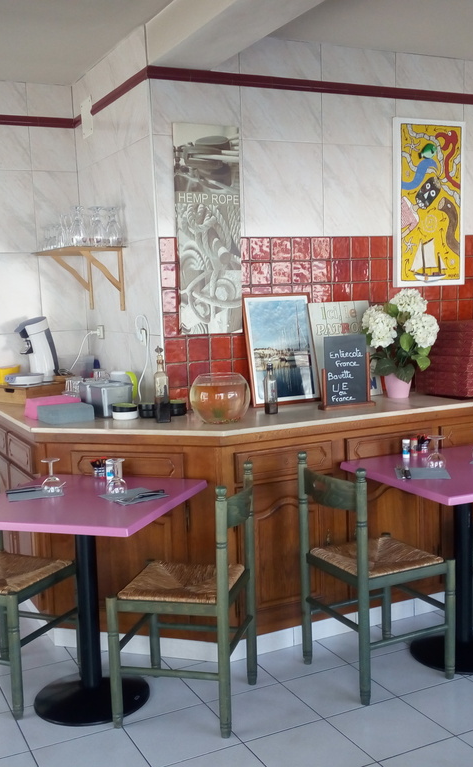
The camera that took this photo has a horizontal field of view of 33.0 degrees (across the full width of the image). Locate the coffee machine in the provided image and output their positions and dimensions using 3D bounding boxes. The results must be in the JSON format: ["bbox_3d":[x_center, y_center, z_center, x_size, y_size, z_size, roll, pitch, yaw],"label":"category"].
[{"bbox_3d":[-1.116,-0.174,4.390,0.217,0.355,0.306,3,8,42],"label":"coffee machine"}]

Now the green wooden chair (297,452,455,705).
[{"bbox_3d":[0.511,0.672,2.975,0.436,0.838,0.412,-5,6,-27],"label":"green wooden chair"}]

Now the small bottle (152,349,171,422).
[{"bbox_3d":[-0.323,-0.002,3.444,0.065,0.318,0.065,-1,6,5],"label":"small bottle"}]

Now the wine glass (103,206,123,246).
[{"bbox_3d":[-0.620,-0.783,3.992,0.084,0.192,0.084,-5,7,-28],"label":"wine glass"}]

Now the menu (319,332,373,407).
[{"bbox_3d":[0.474,-0.050,3.460,0.261,0.309,0.069,-5,6,-25],"label":"menu"}]

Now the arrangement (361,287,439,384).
[{"bbox_3d":[0.796,-0.209,3.913,0.380,0.510,0.355,-2,6,0],"label":"arrangement"}]

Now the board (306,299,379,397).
[{"bbox_3d":[0.546,-0.165,4.004,0.372,0.485,0.020,-5,-6,-28],"label":"board"}]

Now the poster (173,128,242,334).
[{"bbox_3d":[-0.113,-0.682,3.551,0.309,0.921,0.020,-4,6,-23],"label":"poster"}]

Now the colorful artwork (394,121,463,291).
[{"bbox_3d":[0.969,-0.898,3.992,0.416,0.819,0.029,-4,6,-23],"label":"colorful artwork"}]

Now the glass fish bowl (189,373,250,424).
[{"bbox_3d":[-0.074,0.063,3.332,0.247,0.195,0.247,-2,6,0],"label":"glass fish bowl"}]

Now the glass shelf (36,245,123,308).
[{"bbox_3d":[-0.790,-0.514,3.986,0.270,0.311,0.627,-5,6,-29],"label":"glass shelf"}]

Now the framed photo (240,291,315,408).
[{"bbox_3d":[0.221,-0.168,3.885,0.390,0.533,0.025,-5,-3,-29],"label":"framed photo"}]

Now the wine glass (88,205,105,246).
[{"bbox_3d":[-0.658,-0.740,3.757,0.080,0.188,0.080,-5,6,-29],"label":"wine glass"}]

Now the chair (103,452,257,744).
[{"bbox_3d":[-0.170,0.716,2.770,0.436,0.838,0.412,-1,6,14],"label":"chair"}]

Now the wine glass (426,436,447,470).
[{"bbox_3d":[0.789,0.267,3.144,0.074,0.122,0.074,-2,5,0],"label":"wine glass"}]

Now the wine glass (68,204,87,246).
[{"bbox_3d":[-0.739,-0.733,3.711,0.080,0.188,0.080,-5,6,-29],"label":"wine glass"}]

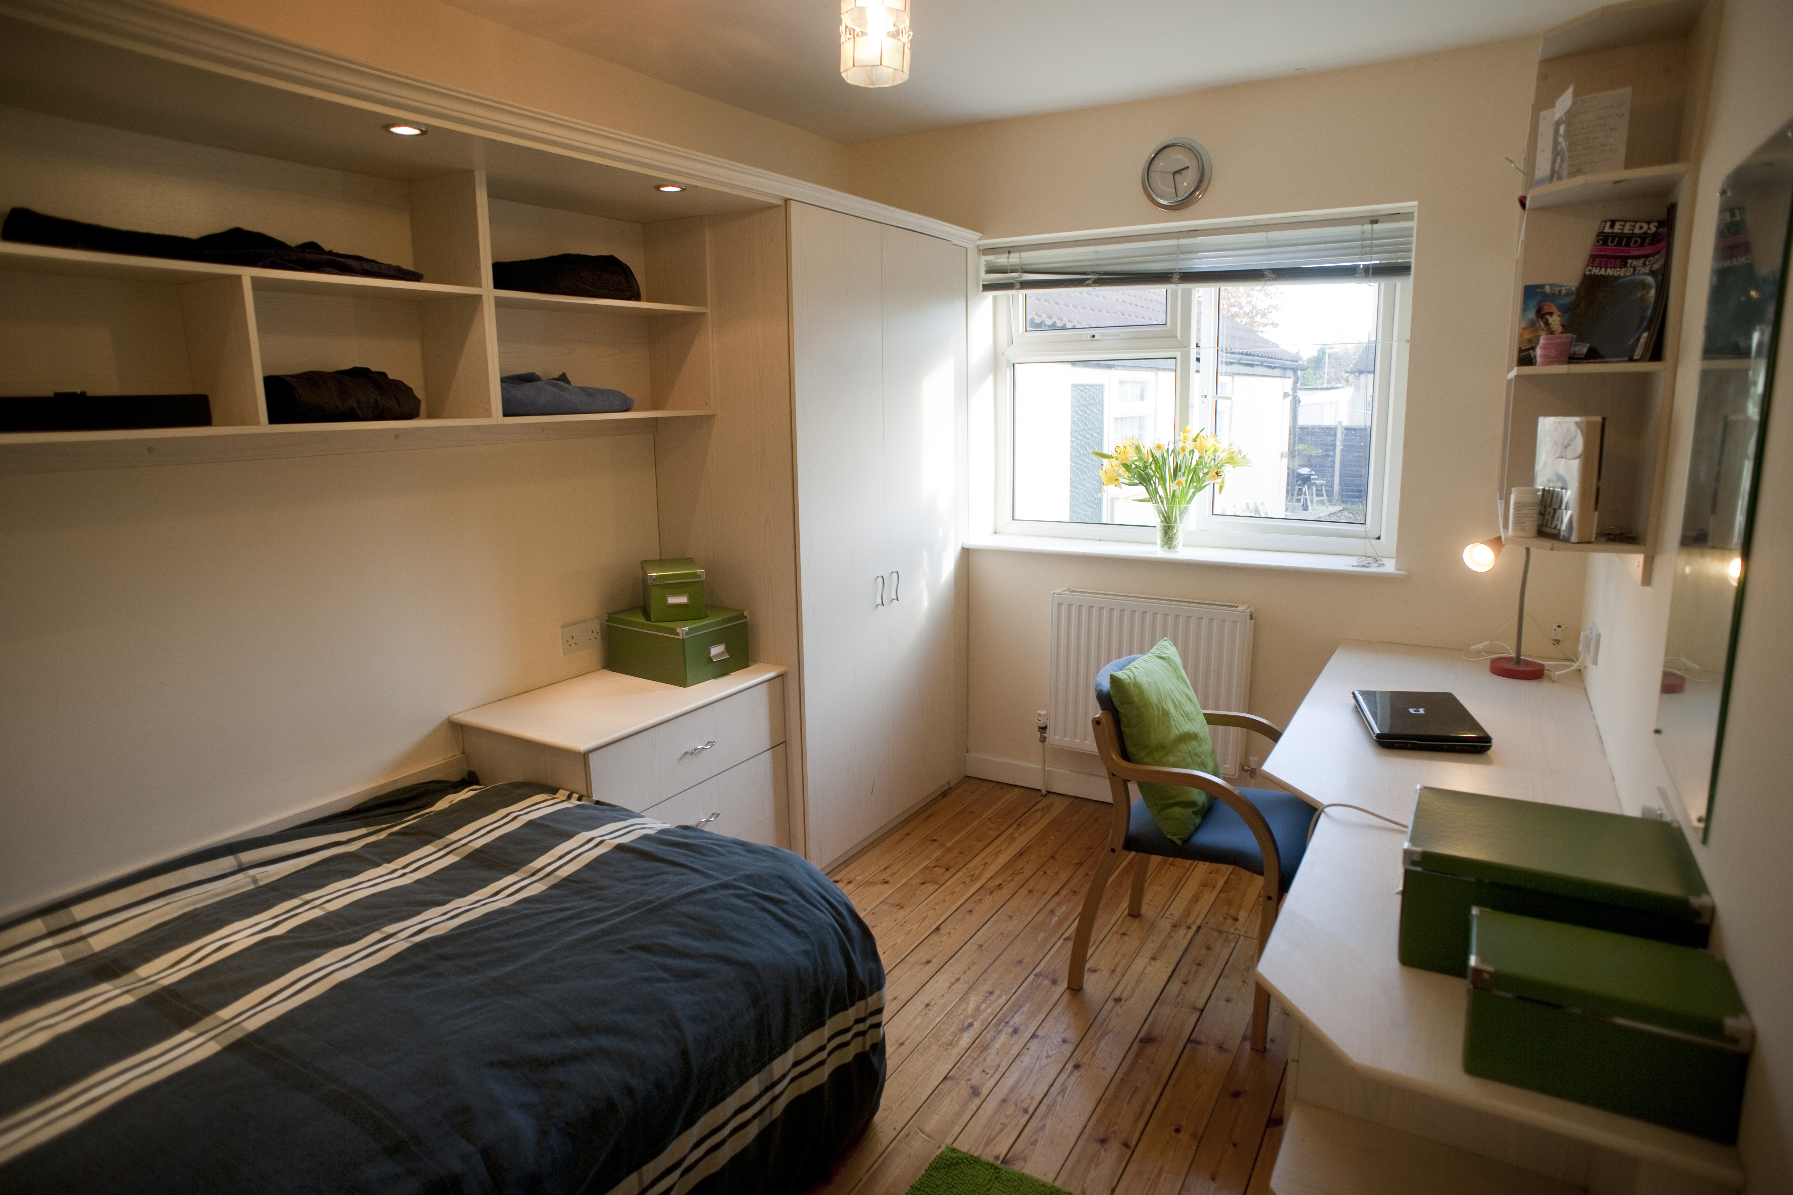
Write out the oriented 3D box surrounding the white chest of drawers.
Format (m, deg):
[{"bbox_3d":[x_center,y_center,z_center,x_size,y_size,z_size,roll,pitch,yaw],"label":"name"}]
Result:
[{"bbox_3d":[-0.755,0.639,2.945,0.505,0.740,0.814,6,13,30],"label":"white chest of drawers"}]

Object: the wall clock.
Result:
[{"bbox_3d":[0.934,-1.418,3.329,0.233,0.233,0.045,6,13,30],"label":"wall clock"}]

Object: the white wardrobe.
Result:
[{"bbox_3d":[-0.245,-0.210,3.624,0.550,2.120,1.150,6,13,30],"label":"white wardrobe"}]

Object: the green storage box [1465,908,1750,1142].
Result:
[{"bbox_3d":[0.856,0.519,1.232,0.263,0.152,0.158,6,13,28],"label":"green storage box"}]

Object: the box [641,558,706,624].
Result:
[{"bbox_3d":[-0.692,-0.025,3.087,0.162,0.147,0.250,-4,12,-18],"label":"box"}]

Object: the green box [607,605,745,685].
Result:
[{"bbox_3d":[-0.679,0.137,3.106,0.349,0.179,0.270,8,14,35],"label":"green box"}]

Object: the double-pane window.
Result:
[{"bbox_3d":[1.098,-0.736,3.782,1.540,1.080,0.090,6,13,30],"label":"double-pane window"}]

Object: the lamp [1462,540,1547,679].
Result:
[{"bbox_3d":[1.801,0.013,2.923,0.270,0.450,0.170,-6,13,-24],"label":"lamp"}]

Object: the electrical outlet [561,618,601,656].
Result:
[{"bbox_3d":[-0.943,0.122,3.011,0.012,0.088,0.146,6,13,30],"label":"electrical outlet"}]

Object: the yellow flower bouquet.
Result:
[{"bbox_3d":[1.014,-0.402,3.701,0.560,0.455,0.430,6,13,30],"label":"yellow flower bouquet"}]

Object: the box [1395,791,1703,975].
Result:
[{"bbox_3d":[0.962,0.448,1.495,0.349,0.185,0.270,6,13,29],"label":"box"}]

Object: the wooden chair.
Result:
[{"bbox_3d":[0.821,0.622,2.664,0.575,0.850,0.525,7,14,32],"label":"wooden chair"}]

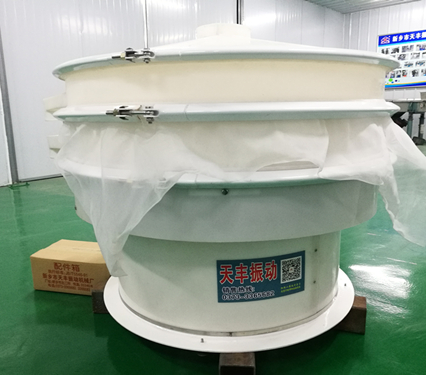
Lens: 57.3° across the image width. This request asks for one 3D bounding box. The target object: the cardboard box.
[{"bbox_3d":[-0.558,0.346,1.718,0.366,0.148,0.233,2,12,14],"label":"cardboard box"}]

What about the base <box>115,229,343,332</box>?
[{"bbox_3d":[0.051,0.186,1.459,0.802,0.319,0.802,-1,11,0],"label":"base"}]

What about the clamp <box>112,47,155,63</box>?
[{"bbox_3d":[-0.172,-0.286,0.837,0.103,0.032,0.036,3,12,22],"label":"clamp"}]

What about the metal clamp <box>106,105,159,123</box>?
[{"bbox_3d":[-0.178,-0.164,0.864,0.128,0.039,0.039,4,12,23],"label":"metal clamp"}]

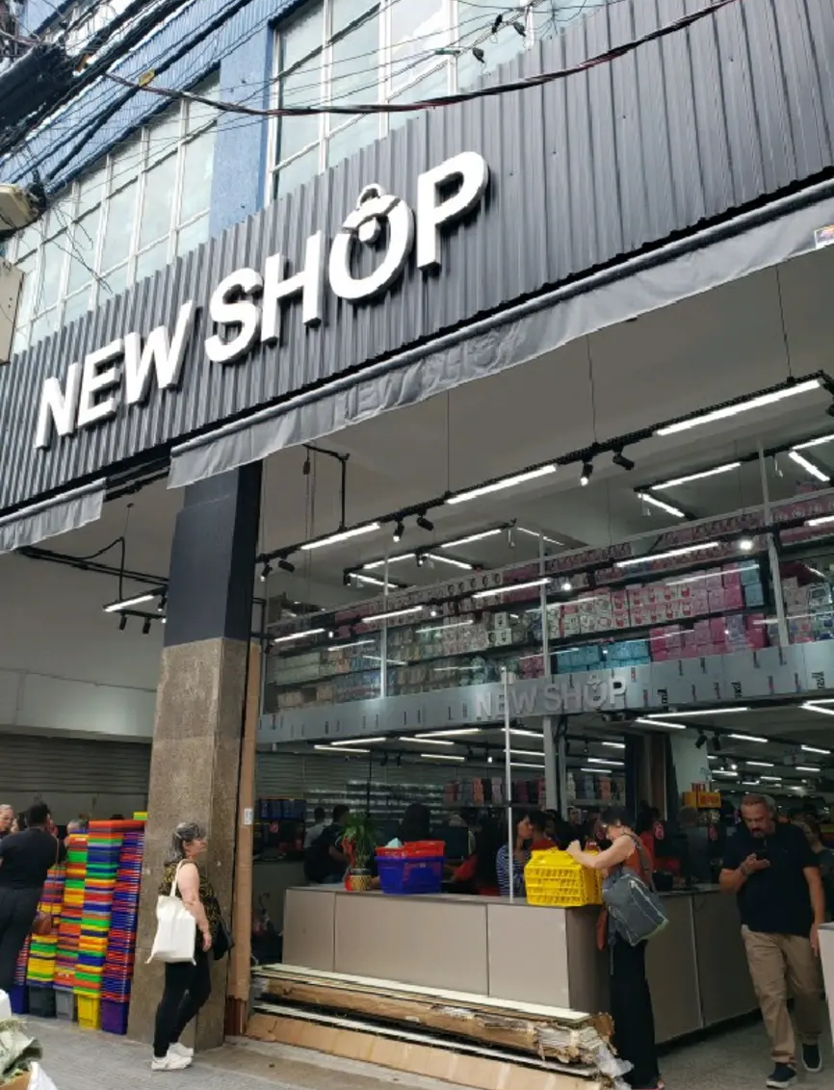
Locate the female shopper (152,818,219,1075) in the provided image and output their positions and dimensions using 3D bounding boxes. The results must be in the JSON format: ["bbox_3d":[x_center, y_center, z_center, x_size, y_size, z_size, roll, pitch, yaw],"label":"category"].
[{"bbox_3d":[-1.660,2.828,6.021,0.460,1.580,0.460,5,-19,-13],"label":"female shopper"}]

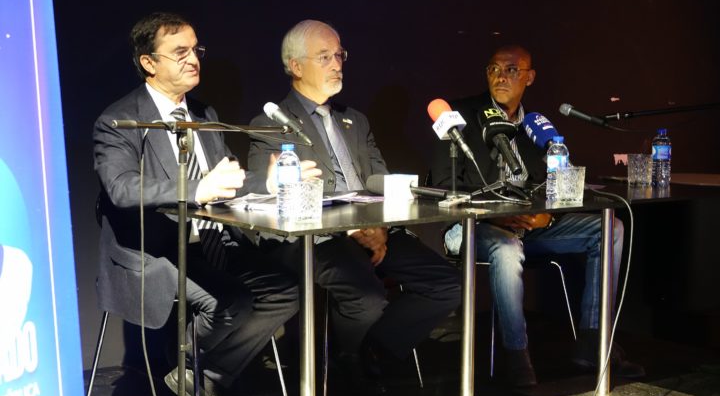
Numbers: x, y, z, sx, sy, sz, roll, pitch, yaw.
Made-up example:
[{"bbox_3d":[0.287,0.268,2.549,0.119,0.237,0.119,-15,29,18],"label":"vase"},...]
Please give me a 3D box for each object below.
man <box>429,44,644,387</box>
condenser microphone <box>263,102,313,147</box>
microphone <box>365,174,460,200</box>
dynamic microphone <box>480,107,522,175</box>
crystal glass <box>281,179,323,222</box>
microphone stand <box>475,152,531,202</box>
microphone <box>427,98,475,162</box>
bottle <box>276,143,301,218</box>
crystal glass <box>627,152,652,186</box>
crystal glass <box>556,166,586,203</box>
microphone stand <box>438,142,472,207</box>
[{"bbox_3d":[0.648,0.029,5.087,0.600,1.255,0.800,-4,7,-35],"label":"man"},{"bbox_3d":[-0.217,-0.212,3.916,0.048,0.048,0.228,-5,36,-42],"label":"condenser microphone"},{"bbox_3d":[0.171,-0.028,4.330,0.305,0.082,0.082,8,7,11],"label":"microphone"},{"bbox_3d":[0.460,-0.183,4.149,0.098,0.245,0.098,-3,-35,-31],"label":"dynamic microphone"},{"bbox_3d":[-0.149,0.004,3.555,0.091,0.110,0.091,-4,7,-37],"label":"crystal glass"},{"bbox_3d":[0.461,-0.077,4.213,0.190,0.140,0.175,-4,7,-37],"label":"microphone stand"},{"bbox_3d":[0.321,-0.229,4.430,0.078,0.078,0.265,-5,49,-41],"label":"microphone"},{"bbox_3d":[-0.200,-0.053,3.642,0.065,0.206,0.065,0,6,0],"label":"bottle"},{"bbox_3d":[1.043,-0.102,4.841,0.094,0.111,0.094,0,6,0],"label":"crystal glass"},{"bbox_3d":[0.698,-0.044,4.281,0.095,0.111,0.095,0,6,0],"label":"crystal glass"},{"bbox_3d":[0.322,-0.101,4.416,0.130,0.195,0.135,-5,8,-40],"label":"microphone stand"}]

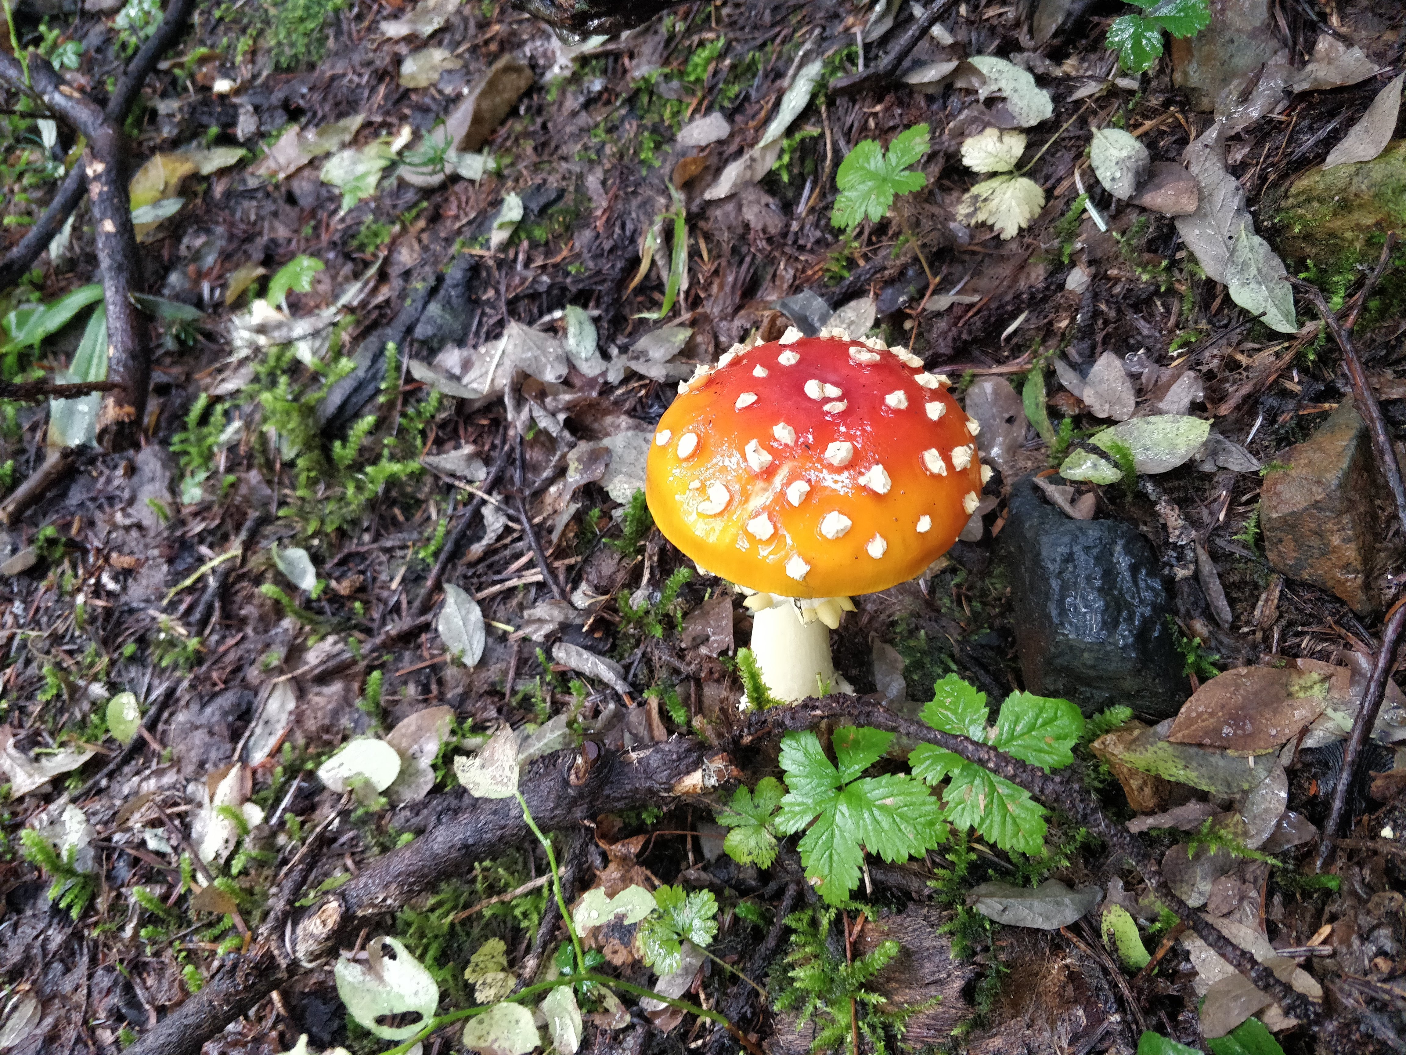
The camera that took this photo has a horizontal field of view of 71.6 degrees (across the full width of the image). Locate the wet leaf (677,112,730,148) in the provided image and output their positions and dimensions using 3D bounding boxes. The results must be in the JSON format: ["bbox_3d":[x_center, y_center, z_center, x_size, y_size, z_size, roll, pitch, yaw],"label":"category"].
[{"bbox_3d":[0.001,-0.231,0.567,0.032,0.007,0.021,-25,62,-12],"label":"wet leaf"}]

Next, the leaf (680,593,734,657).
[{"bbox_3d":[0.002,0.037,0.378,0.019,0.010,0.025,3,66,6],"label":"leaf"}]

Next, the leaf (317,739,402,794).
[{"bbox_3d":[-0.153,0.106,0.433,0.041,0.008,0.023,-10,64,8],"label":"leaf"}]

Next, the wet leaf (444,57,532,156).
[{"bbox_3d":[-0.124,-0.245,0.568,0.031,0.016,0.084,20,65,7],"label":"wet leaf"}]

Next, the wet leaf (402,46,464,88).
[{"bbox_3d":[-0.171,-0.286,0.607,0.041,0.008,0.037,-23,62,-10],"label":"wet leaf"}]

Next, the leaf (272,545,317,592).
[{"bbox_3d":[-0.199,0.020,0.474,0.011,0.009,0.033,-38,65,-22],"label":"leaf"}]

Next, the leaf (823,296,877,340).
[{"bbox_3d":[0.088,-0.118,0.558,0.024,0.010,0.045,29,61,17],"label":"leaf"}]

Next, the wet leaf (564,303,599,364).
[{"bbox_3d":[-0.063,-0.101,0.506,0.017,0.008,0.039,-21,63,3],"label":"wet leaf"}]

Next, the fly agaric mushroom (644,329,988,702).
[{"bbox_3d":[0.040,0.015,0.380,0.120,0.182,0.120,0,45,0],"label":"fly agaric mushroom"}]

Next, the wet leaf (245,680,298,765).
[{"bbox_3d":[-0.193,0.086,0.431,0.011,0.009,0.036,5,57,3],"label":"wet leaf"}]

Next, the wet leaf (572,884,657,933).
[{"bbox_3d":[-0.034,0.149,0.381,0.035,0.010,0.014,-14,64,6],"label":"wet leaf"}]

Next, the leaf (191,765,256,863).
[{"bbox_3d":[-0.215,0.129,0.438,0.024,0.010,0.044,0,66,13],"label":"leaf"}]

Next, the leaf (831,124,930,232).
[{"bbox_3d":[0.109,-0.216,0.601,0.062,0.015,0.067,-6,70,1],"label":"leaf"}]

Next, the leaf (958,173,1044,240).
[{"bbox_3d":[0.189,-0.200,0.608,0.047,0.010,0.060,17,59,11],"label":"leaf"}]

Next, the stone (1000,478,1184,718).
[{"bbox_3d":[0.155,0.029,0.392,0.055,0.060,0.070,12,49,12],"label":"stone"}]

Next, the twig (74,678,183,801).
[{"bbox_3d":[-0.223,0.082,0.378,0.005,0.005,0.056,30,72,16],"label":"twig"}]

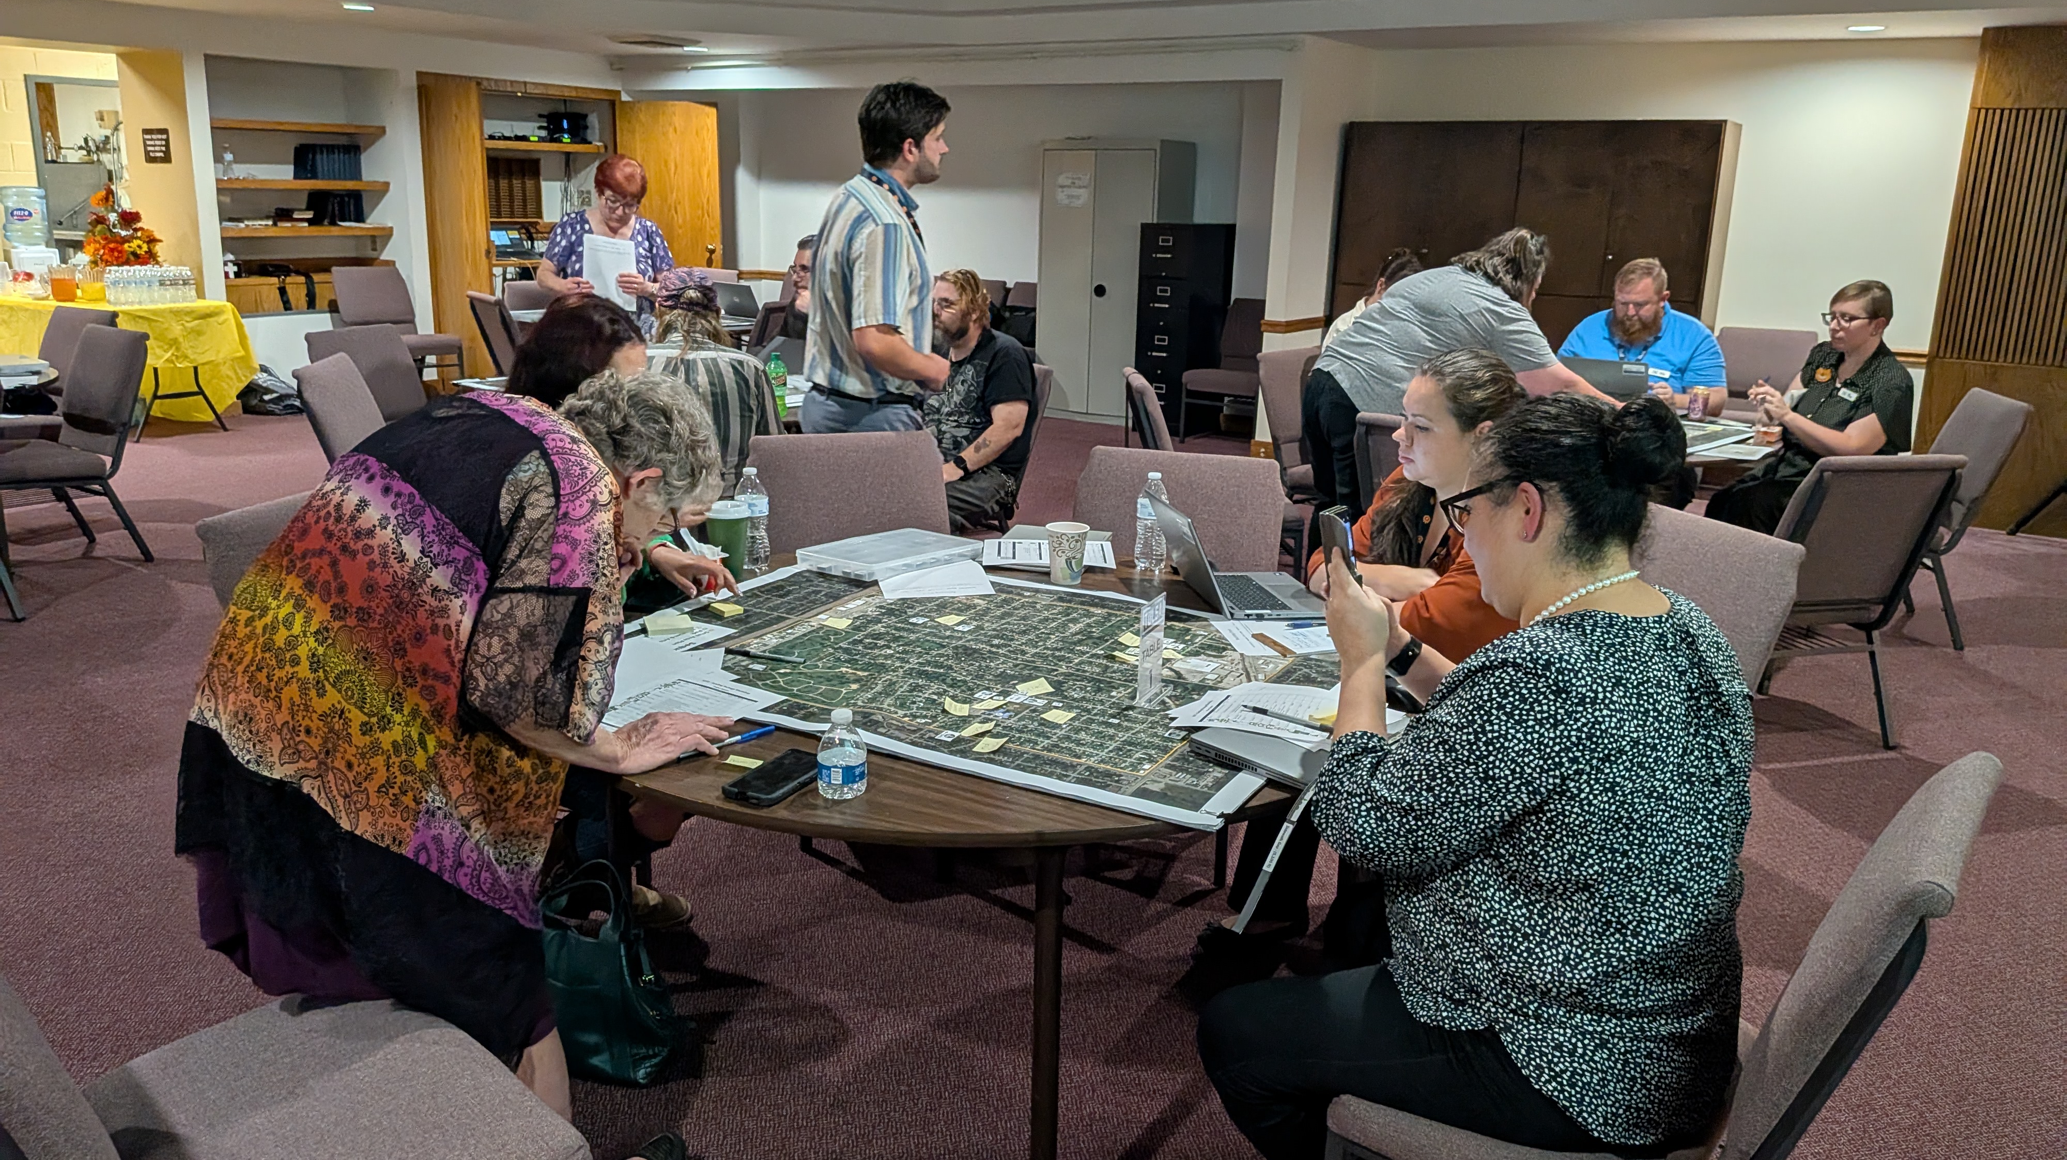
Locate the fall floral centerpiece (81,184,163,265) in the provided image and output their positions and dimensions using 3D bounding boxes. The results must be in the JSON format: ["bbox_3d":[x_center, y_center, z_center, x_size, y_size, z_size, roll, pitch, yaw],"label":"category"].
[{"bbox_3d":[-5.493,-2.003,8.599,0.430,0.600,0.430,12,19,32],"label":"fall floral centerpiece"}]

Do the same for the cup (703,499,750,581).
[{"bbox_3d":[-0.634,-0.083,2.968,0.094,0.156,0.094,1,16,0],"label":"cup"}]

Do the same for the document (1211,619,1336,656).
[{"bbox_3d":[0.514,0.107,2.805,0.280,0.003,0.216,-1,16,-10],"label":"document"}]

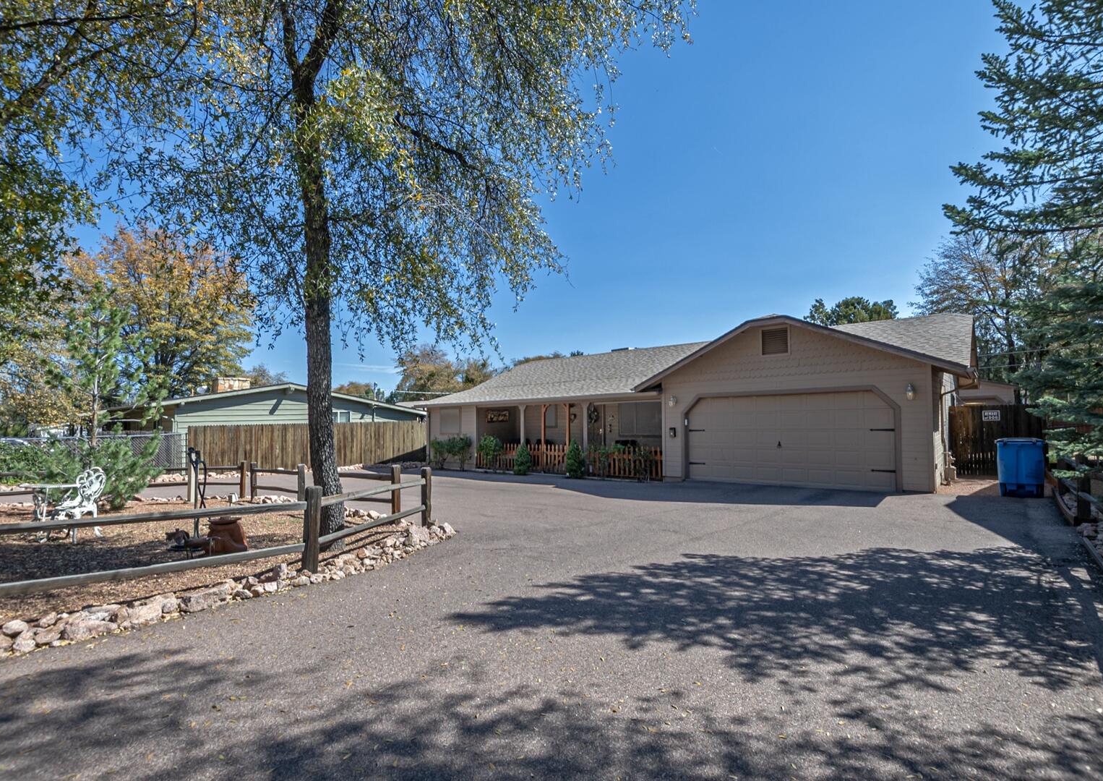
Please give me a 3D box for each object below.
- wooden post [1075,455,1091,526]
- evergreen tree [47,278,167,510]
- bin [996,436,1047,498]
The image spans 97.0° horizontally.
[{"bbox_3d":[7.566,1.419,6.988,0.120,0.972,0.120,-4,-6,41],"label":"wooden post"},{"bbox_3d":[-9.632,-0.002,10.614,2.000,4.850,2.000,-4,-6,41],"label":"evergreen tree"},{"bbox_3d":[9.395,1.545,9.823,0.720,1.110,0.820,-4,-6,41],"label":"bin"}]

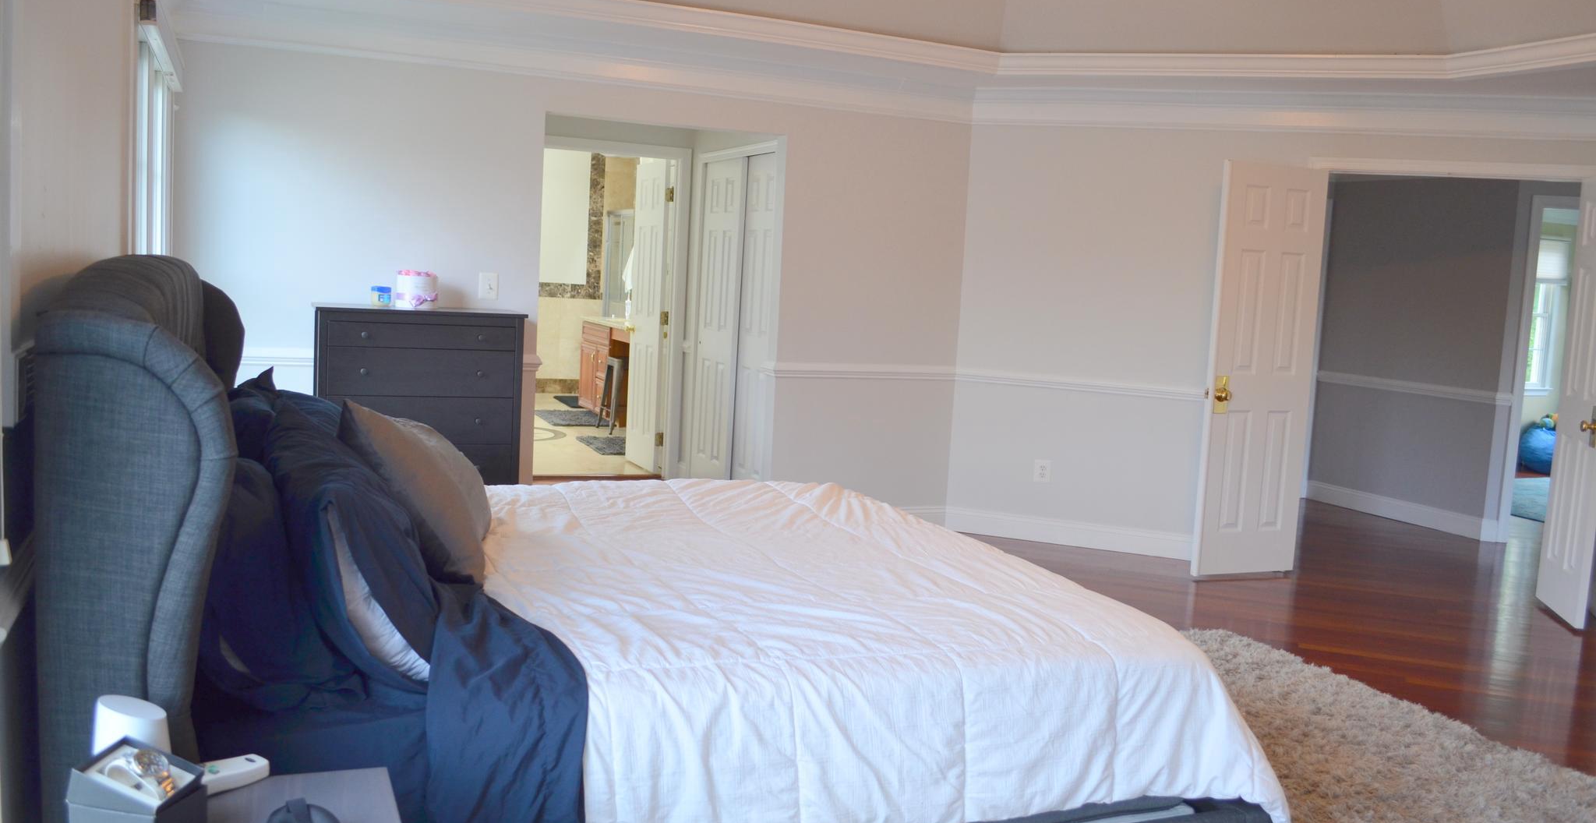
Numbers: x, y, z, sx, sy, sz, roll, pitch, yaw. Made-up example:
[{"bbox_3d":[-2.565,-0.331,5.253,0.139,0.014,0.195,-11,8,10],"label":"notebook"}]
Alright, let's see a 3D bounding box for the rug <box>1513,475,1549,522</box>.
[{"bbox_3d":[5.807,0.655,8.782,2.400,0.030,1.800,0,8,-25],"label":"rug"}]

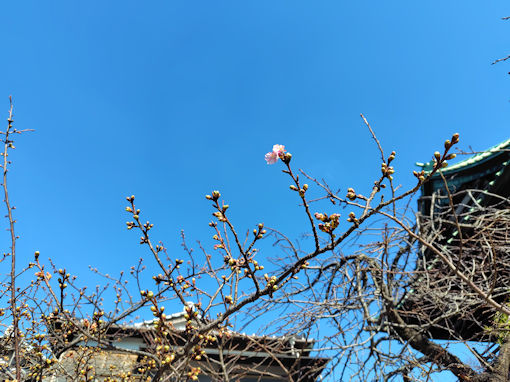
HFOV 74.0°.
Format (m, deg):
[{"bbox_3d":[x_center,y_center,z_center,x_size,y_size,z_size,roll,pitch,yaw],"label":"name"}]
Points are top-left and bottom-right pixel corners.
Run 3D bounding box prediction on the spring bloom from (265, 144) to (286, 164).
[{"bbox_3d":[0.037,-0.066,0.610,0.038,0.034,0.032,-13,-33,20],"label":"spring bloom"}]

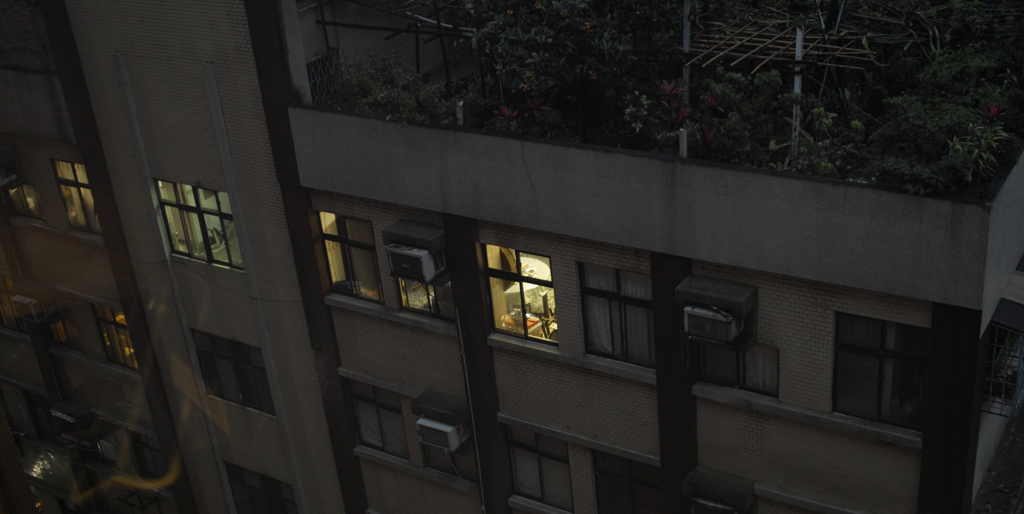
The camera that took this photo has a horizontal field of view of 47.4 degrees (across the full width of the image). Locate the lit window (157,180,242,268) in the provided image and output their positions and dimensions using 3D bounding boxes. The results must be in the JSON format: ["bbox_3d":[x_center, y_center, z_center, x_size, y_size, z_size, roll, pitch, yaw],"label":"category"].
[{"bbox_3d":[-5.668,-0.588,21.388,2.060,1.550,0.100,11,31,30],"label":"lit window"}]

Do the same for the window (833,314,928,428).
[{"bbox_3d":[4.736,1.480,15.034,1.180,1.530,0.120,11,31,31],"label":"window"}]

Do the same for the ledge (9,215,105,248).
[{"bbox_3d":[-9.263,-0.553,23.845,2.993,0.154,0.200,11,31,31],"label":"ledge"}]

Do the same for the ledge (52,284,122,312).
[{"bbox_3d":[-8.904,0.874,24.596,2.300,0.150,0.120,11,31,30],"label":"ledge"}]

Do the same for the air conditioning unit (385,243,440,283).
[{"bbox_3d":[-1.468,0.006,18.173,0.677,0.412,0.610,11,31,31],"label":"air conditioning unit"}]

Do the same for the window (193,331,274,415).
[{"bbox_3d":[-5.461,2.248,22.774,1.930,1.528,0.120,11,31,31],"label":"window"}]

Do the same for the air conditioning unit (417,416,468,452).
[{"bbox_3d":[-1.154,2.864,19.601,0.650,0.380,0.570,11,31,31],"label":"air conditioning unit"}]

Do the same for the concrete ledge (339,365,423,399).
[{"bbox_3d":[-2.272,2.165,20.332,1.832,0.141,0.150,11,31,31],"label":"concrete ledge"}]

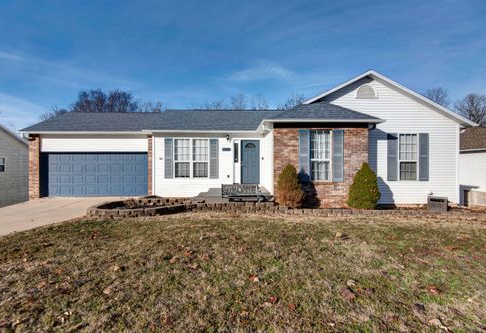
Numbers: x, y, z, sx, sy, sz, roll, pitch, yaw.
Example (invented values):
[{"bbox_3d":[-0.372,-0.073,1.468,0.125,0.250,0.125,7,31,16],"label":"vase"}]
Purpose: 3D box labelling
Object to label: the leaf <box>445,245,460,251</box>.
[{"bbox_3d":[3.750,1.450,3.976,0.221,0.035,0.169,0,0,0],"label":"leaf"}]

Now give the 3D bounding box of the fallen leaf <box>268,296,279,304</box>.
[{"bbox_3d":[0.330,1.450,2.403,0.114,0.026,0.086,0,0,0],"label":"fallen leaf"}]

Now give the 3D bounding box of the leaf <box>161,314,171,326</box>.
[{"bbox_3d":[-0.720,1.450,2.091,0.083,0.036,0.095,0,0,0],"label":"leaf"}]

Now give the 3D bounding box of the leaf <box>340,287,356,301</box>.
[{"bbox_3d":[1.193,1.450,2.536,0.161,0.038,0.185,0,0,0],"label":"leaf"}]

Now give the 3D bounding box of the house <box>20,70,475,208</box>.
[{"bbox_3d":[-0.650,-1.050,12.800,19.000,5.200,10.200,0,0,0],"label":"house"}]

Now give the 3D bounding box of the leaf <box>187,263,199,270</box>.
[{"bbox_3d":[-0.718,1.450,3.220,0.153,0.035,0.154,0,0,0],"label":"leaf"}]

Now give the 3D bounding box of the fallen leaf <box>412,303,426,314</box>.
[{"bbox_3d":[1.792,1.450,2.268,0.126,0.035,0.118,0,0,0],"label":"fallen leaf"}]

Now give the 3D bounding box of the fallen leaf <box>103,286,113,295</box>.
[{"bbox_3d":[-1.573,1.450,2.597,0.103,0.035,0.088,0,0,0],"label":"fallen leaf"}]

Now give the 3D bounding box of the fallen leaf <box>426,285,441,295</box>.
[{"bbox_3d":[2.246,1.450,2.618,0.166,0.035,0.128,0,0,0],"label":"fallen leaf"}]

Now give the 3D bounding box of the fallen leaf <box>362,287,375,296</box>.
[{"bbox_3d":[1.456,1.450,2.576,0.143,0.035,0.123,0,0,0],"label":"fallen leaf"}]

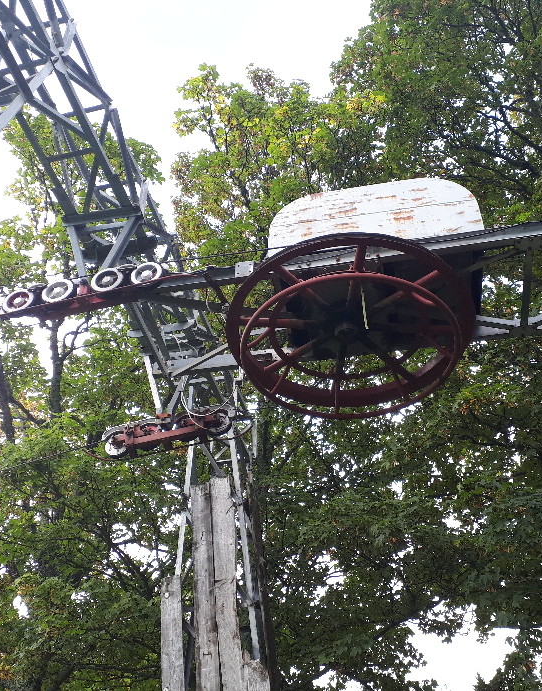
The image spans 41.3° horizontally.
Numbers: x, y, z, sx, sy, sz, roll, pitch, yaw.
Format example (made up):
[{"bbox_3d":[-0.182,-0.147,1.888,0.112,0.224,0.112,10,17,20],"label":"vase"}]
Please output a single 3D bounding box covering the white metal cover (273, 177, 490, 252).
[{"bbox_3d":[0.905,-0.732,6.357,1.710,0.820,1.060,-7,-42,7],"label":"white metal cover"}]

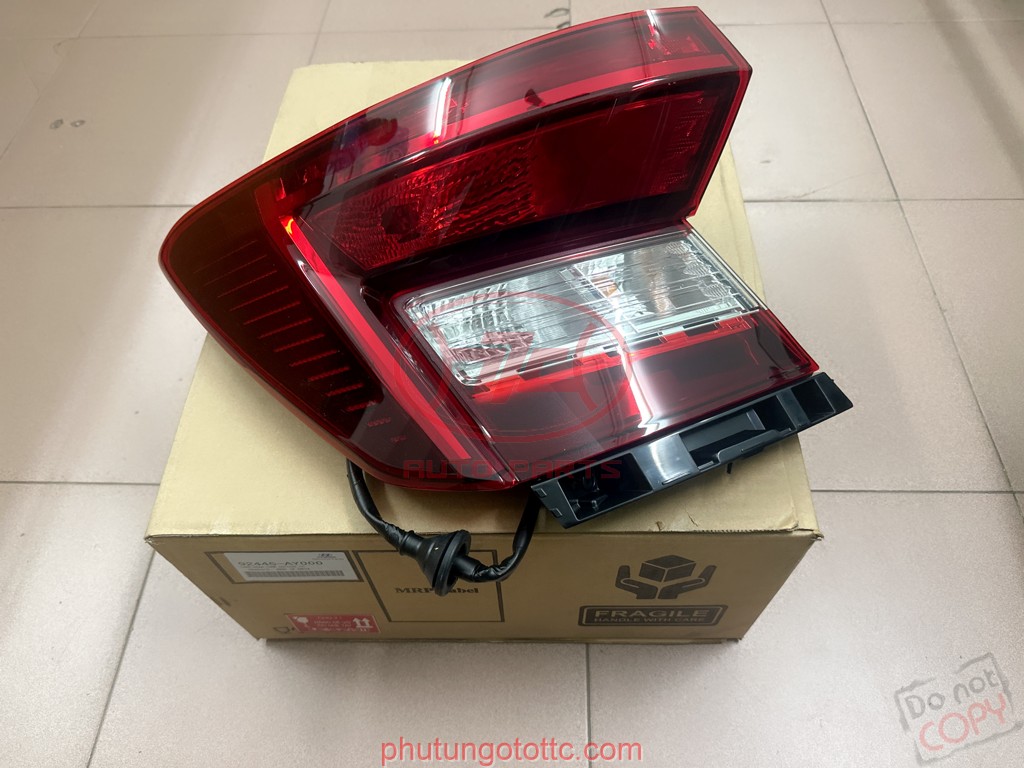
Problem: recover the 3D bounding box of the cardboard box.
[{"bbox_3d":[-0.013,-0.052,0.662,0.412,0.223,0.501,0,56,2],"label":"cardboard box"}]

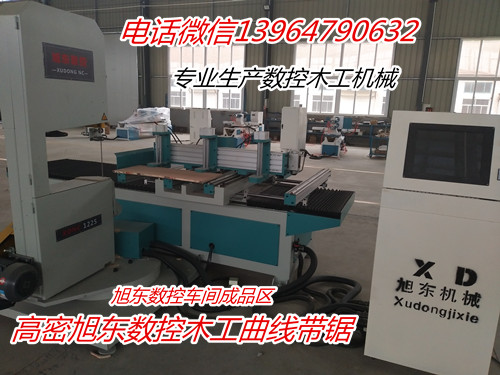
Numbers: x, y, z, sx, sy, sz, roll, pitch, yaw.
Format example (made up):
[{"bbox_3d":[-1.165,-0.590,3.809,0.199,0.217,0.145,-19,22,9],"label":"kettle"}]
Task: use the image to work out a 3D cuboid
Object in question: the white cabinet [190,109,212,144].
[{"bbox_3d":[-2.050,-2.609,15.962,0.800,1.412,0.450,5,12,12],"label":"white cabinet"}]

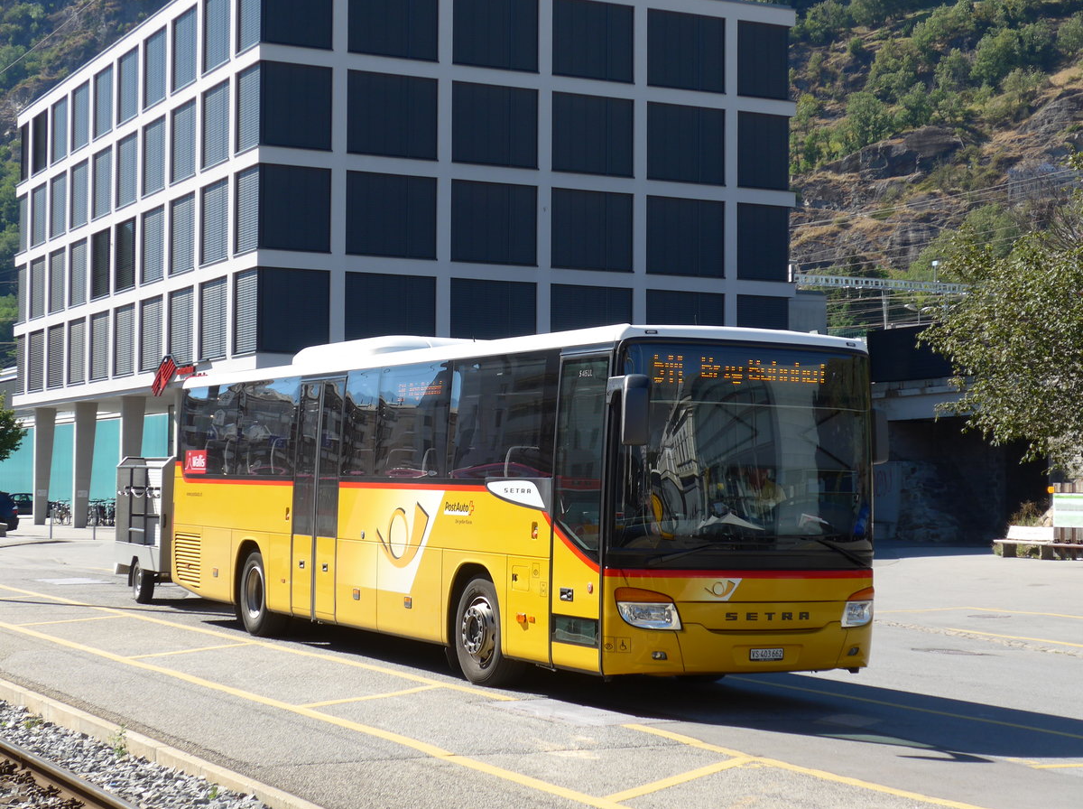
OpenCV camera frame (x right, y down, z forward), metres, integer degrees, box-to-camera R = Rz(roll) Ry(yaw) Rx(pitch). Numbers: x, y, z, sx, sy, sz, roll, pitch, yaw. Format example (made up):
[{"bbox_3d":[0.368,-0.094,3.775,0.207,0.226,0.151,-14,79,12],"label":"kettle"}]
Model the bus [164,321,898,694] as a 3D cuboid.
[{"bbox_3d":[-0.888,0.934,21.615,2.550,3.300,12.200,2,-2,-26],"label":"bus"}]

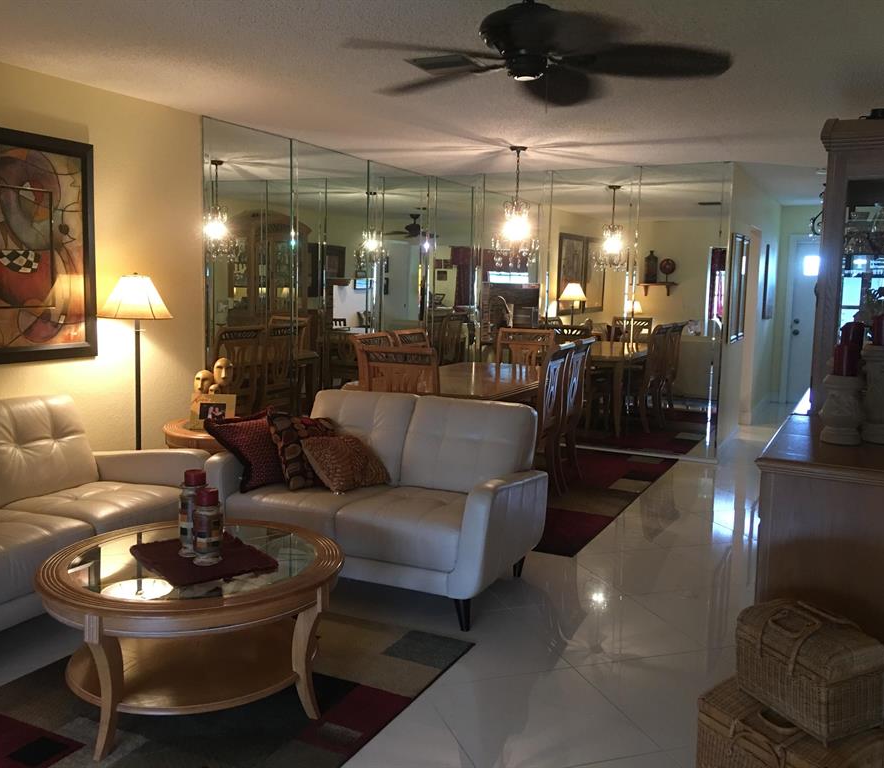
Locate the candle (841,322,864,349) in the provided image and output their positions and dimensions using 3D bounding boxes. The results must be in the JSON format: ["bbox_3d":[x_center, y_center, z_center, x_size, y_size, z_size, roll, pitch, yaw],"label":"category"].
[{"bbox_3d":[1.497,-0.166,3.128,0.081,0.108,0.081,4,7,27],"label":"candle"}]

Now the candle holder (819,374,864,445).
[{"bbox_3d":[1.515,0.096,3.236,0.140,0.250,0.140,4,7,26],"label":"candle holder"}]

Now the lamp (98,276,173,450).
[{"bbox_3d":[-1.685,0.124,4.775,0.407,1.456,0.407,4,7,27],"label":"lamp"}]

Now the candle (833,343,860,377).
[{"bbox_3d":[1.518,-0.091,3.214,0.080,0.120,0.080,4,7,26],"label":"candle"}]

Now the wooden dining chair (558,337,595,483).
[{"bbox_3d":[0.771,0.208,6.213,0.560,1.050,0.470,4,7,27],"label":"wooden dining chair"}]

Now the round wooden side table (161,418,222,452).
[{"bbox_3d":[-1.243,0.541,4.992,0.730,0.600,0.730,4,7,26],"label":"round wooden side table"}]

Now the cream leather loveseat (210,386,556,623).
[{"bbox_3d":[-0.295,0.525,4.118,1.430,0.855,0.840,4,7,25],"label":"cream leather loveseat"}]

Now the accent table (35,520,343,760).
[{"bbox_3d":[-0.845,0.831,2.968,1.000,0.490,1.000,1,6,0],"label":"accent table"}]

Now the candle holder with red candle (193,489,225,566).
[{"bbox_3d":[-0.814,0.494,2.982,0.097,0.250,0.097,1,7,0],"label":"candle holder with red candle"}]

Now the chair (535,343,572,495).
[{"bbox_3d":[0.605,0.248,5.800,0.570,1.050,0.480,4,7,26],"label":"chair"}]

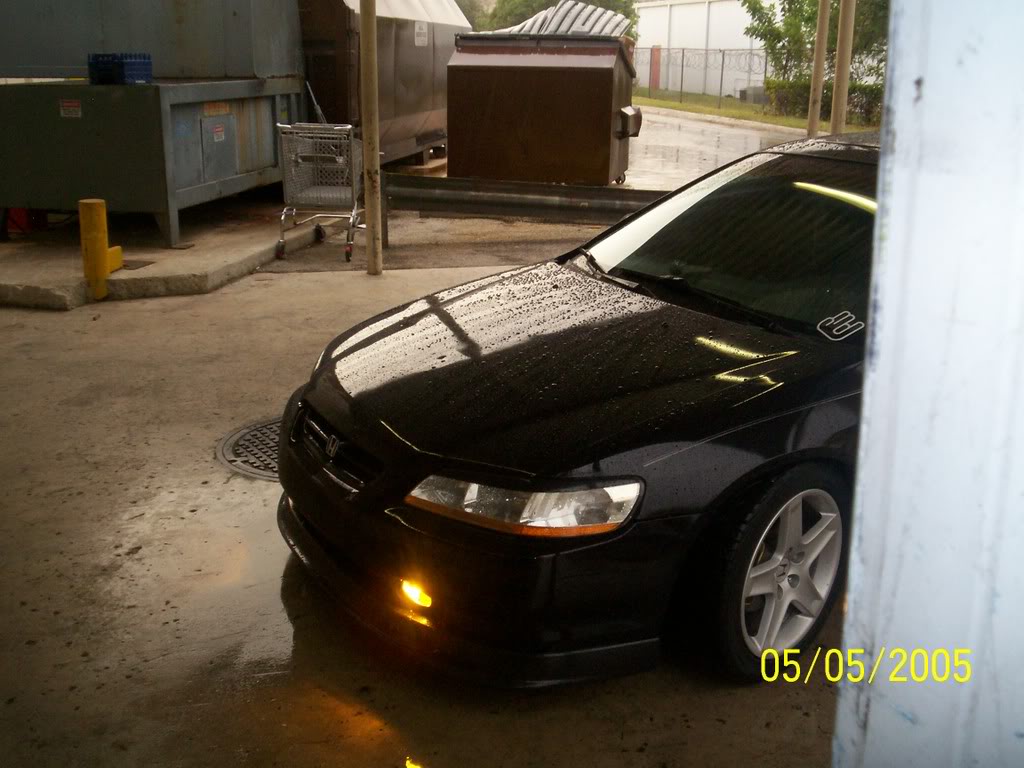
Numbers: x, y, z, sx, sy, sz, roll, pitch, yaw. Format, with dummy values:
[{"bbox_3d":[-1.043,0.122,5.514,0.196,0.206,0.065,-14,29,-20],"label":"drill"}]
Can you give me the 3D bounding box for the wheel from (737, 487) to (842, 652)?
[{"bbox_3d":[0.683,0.480,2.858,0.457,0.457,0.190,-14,22,-40],"label":"wheel"}]

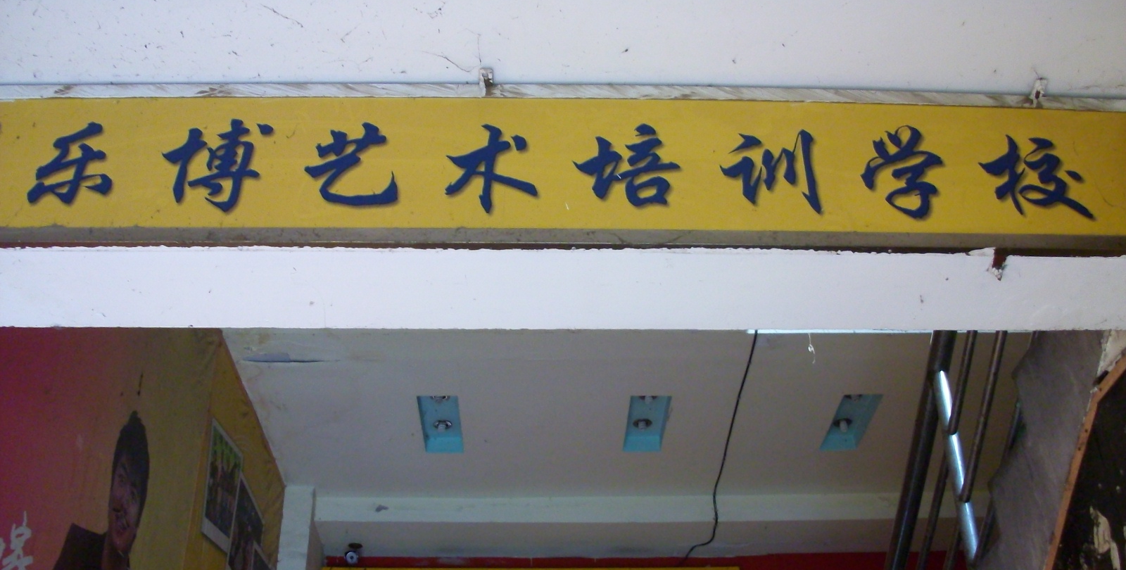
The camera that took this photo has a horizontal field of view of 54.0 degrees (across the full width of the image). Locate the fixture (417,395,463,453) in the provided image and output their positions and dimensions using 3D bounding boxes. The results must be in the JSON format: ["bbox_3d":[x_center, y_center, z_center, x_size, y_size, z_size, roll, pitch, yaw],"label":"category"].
[{"bbox_3d":[-0.553,0.613,5.058,0.178,0.080,0.543,0,-35,-2],"label":"fixture"}]

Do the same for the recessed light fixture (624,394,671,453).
[{"bbox_3d":[0.383,0.615,5.088,0.180,0.080,0.538,0,-35,-2],"label":"recessed light fixture"}]

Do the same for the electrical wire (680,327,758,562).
[{"bbox_3d":[0.743,0.850,5.221,0.160,0.182,2.065,0,-35,-2],"label":"electrical wire"}]

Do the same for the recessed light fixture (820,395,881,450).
[{"bbox_3d":[1.324,0.610,5.109,0.172,0.080,0.532,0,-35,-2],"label":"recessed light fixture"}]

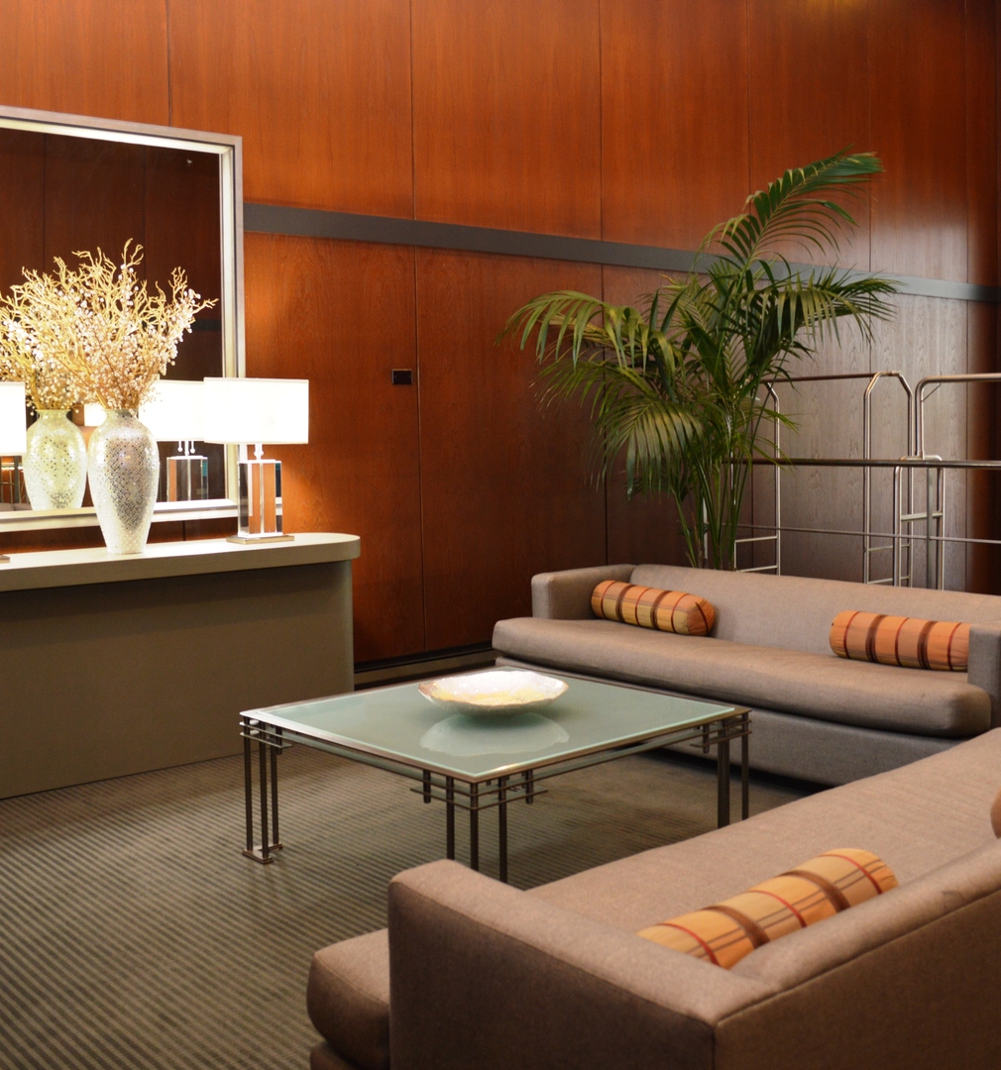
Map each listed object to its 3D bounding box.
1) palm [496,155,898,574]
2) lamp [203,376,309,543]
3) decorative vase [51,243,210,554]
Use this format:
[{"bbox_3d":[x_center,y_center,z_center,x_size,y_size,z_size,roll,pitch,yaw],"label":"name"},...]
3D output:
[{"bbox_3d":[1.016,-0.555,5.999,1.400,2.579,1.500,-5,6,-39],"label":"palm"},{"bbox_3d":[-1.016,-0.305,5.016,0.377,0.666,0.267,-5,6,-39],"label":"lamp"},{"bbox_3d":[-1.430,-0.528,4.665,0.460,1.174,0.460,-5,6,-39],"label":"decorative vase"}]

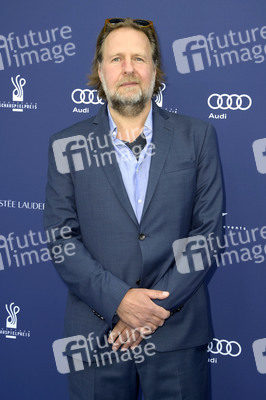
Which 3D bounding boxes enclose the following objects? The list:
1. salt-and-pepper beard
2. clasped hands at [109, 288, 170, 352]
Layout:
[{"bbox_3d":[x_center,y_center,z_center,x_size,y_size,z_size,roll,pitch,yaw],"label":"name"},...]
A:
[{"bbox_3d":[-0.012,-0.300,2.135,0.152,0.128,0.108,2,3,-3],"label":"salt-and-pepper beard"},{"bbox_3d":[0.018,0.331,2.090,0.168,0.165,0.100,2,4,-3],"label":"clasped hands"}]

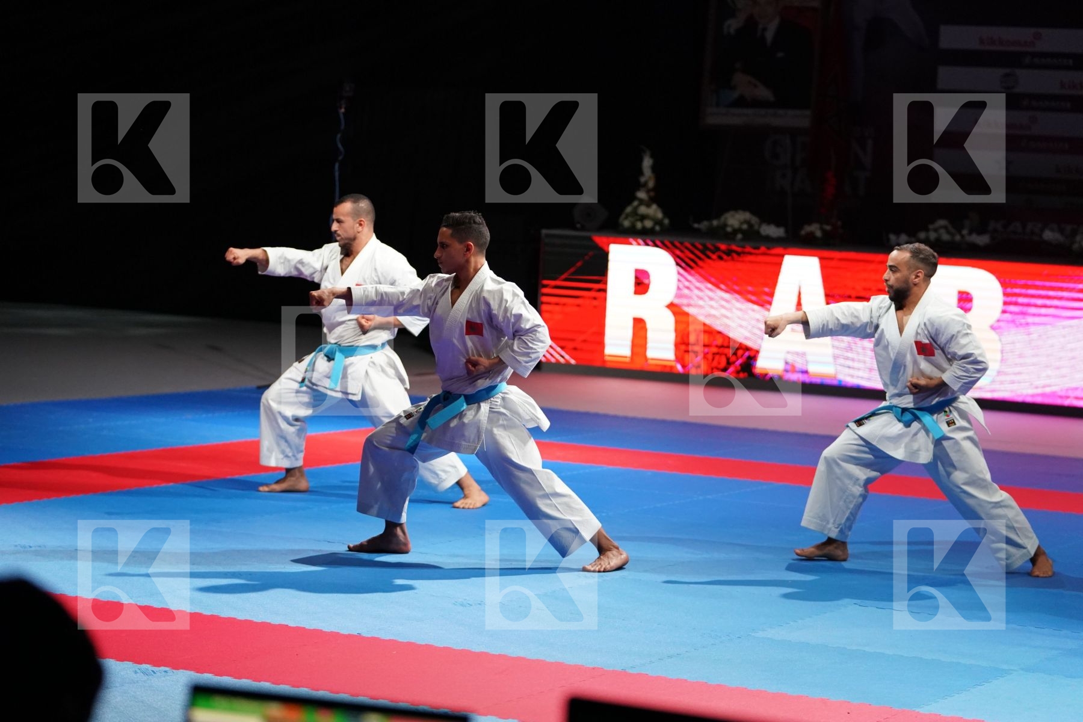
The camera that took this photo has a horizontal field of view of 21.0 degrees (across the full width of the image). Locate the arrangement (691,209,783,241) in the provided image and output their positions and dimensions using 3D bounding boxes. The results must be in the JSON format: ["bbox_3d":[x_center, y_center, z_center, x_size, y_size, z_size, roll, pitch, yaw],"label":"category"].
[{"bbox_3d":[1.618,-1.109,23.892,0.816,0.249,0.360,5,4,27],"label":"arrangement"}]

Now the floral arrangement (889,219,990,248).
[{"bbox_3d":[3.170,-1.005,23.258,0.843,0.256,0.360,5,4,27],"label":"floral arrangement"}]

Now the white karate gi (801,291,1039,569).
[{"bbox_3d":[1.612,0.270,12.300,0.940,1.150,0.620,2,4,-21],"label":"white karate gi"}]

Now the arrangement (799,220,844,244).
[{"bbox_3d":[2.280,-1.042,23.719,0.382,0.200,0.300,5,4,27],"label":"arrangement"}]

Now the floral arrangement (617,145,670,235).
[{"bbox_3d":[0.852,-1.419,24.277,0.429,0.725,0.429,3,4,0],"label":"floral arrangement"}]

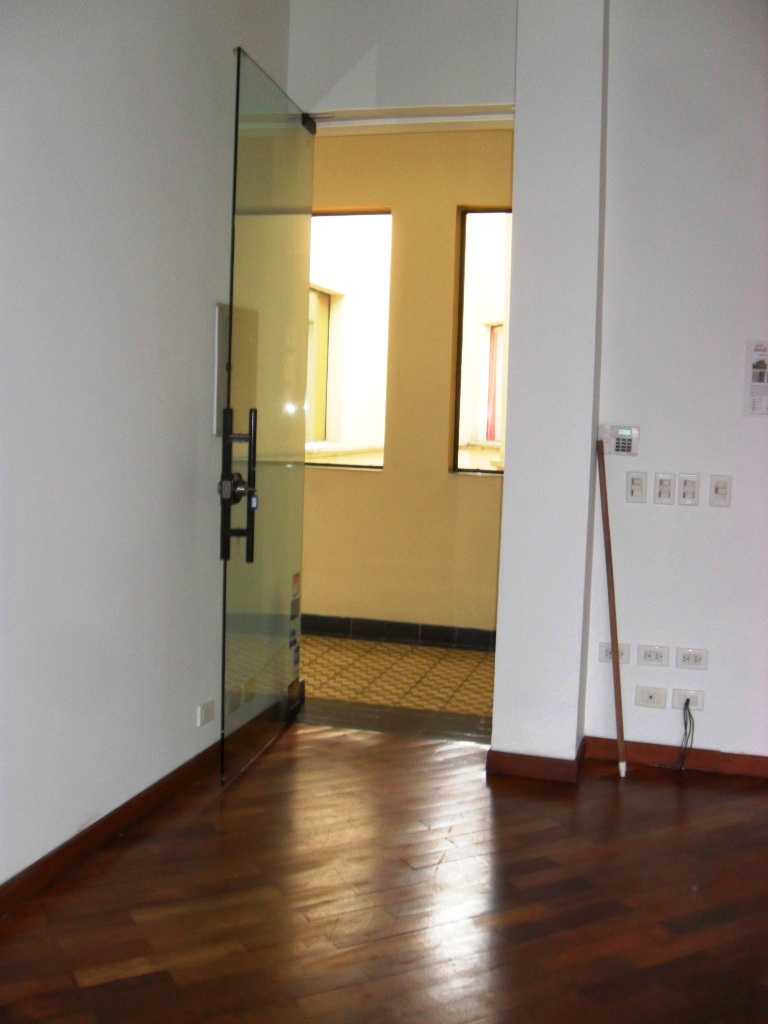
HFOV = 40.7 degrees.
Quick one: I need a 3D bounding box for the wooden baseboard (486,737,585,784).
[{"bbox_3d":[0.567,0.904,3.844,0.327,0.084,0.296,3,4,14],"label":"wooden baseboard"}]

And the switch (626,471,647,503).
[{"bbox_3d":[0.939,-0.090,3.843,0.074,0.115,0.011,3,4,14],"label":"switch"}]

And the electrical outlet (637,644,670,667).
[{"bbox_3d":[1.007,0.538,3.863,0.114,0.075,0.011,3,4,14],"label":"electrical outlet"}]

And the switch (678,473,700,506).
[{"bbox_3d":[1.121,-0.081,3.796,0.074,0.115,0.011,3,4,14],"label":"switch"}]

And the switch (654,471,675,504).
[{"bbox_3d":[1.038,-0.084,3.818,0.074,0.115,0.011,3,4,14],"label":"switch"}]

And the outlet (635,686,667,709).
[{"bbox_3d":[1.001,0.696,3.874,0.114,0.075,0.011,3,4,14],"label":"outlet"}]

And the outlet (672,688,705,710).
[{"bbox_3d":[1.130,0.698,3.840,0.114,0.075,0.011,3,4,14],"label":"outlet"}]

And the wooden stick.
[{"bbox_3d":[0.835,0.346,3.802,0.023,1.237,0.023,-4,-5,15],"label":"wooden stick"}]

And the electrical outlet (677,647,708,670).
[{"bbox_3d":[1.141,0.544,3.828,0.114,0.075,0.011,3,4,14],"label":"electrical outlet"}]

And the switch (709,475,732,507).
[{"bbox_3d":[1.226,-0.075,3.769,0.074,0.115,0.011,3,4,14],"label":"switch"}]

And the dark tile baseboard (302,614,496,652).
[{"bbox_3d":[0.056,0.718,6.128,1.224,0.122,0.020,3,4,14],"label":"dark tile baseboard"}]

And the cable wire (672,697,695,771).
[{"bbox_3d":[1.110,0.825,3.838,0.070,0.255,0.045,3,4,14],"label":"cable wire"}]

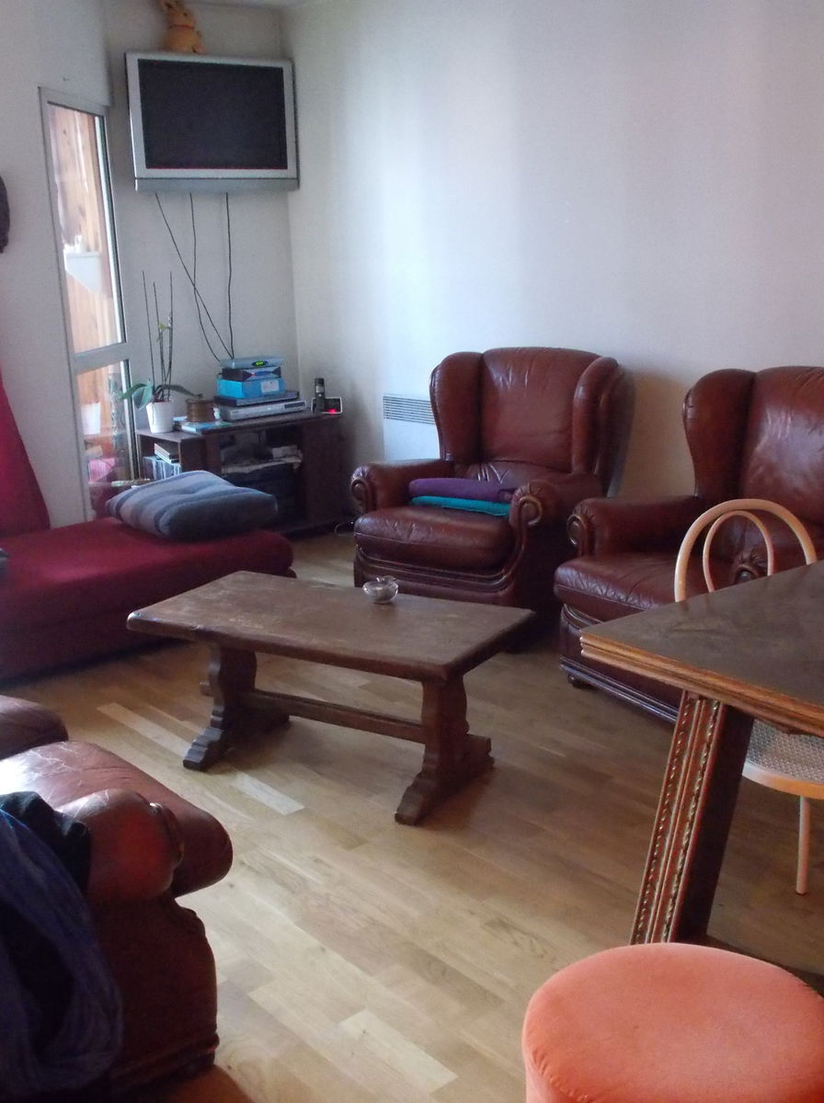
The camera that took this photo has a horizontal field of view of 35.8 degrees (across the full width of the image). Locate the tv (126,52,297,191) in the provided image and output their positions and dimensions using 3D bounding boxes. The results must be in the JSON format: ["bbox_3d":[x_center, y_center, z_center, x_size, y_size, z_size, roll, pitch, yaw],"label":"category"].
[{"bbox_3d":[-0.873,-1.851,5.542,0.815,0.545,0.110,-15,19,-38],"label":"tv"}]

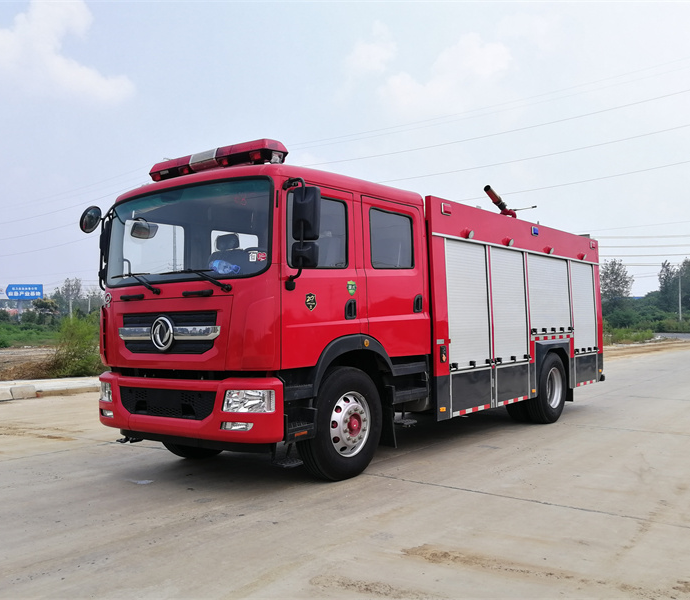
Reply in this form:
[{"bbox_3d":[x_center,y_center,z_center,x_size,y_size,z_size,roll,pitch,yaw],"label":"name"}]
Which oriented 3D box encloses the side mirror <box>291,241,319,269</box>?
[{"bbox_3d":[-0.298,-0.340,4.714,0.190,0.200,0.100,-4,-4,40],"label":"side mirror"}]

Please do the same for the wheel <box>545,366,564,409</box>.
[{"bbox_3d":[2.944,1.236,8.966,0.200,0.595,0.595,-4,-4,40],"label":"wheel"}]

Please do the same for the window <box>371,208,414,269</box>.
[{"bbox_3d":[0.450,-0.566,6.082,0.040,0.570,0.700,-4,-4,40],"label":"window"}]

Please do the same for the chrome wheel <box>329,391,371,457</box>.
[{"bbox_3d":[0.013,1.117,5.580,0.180,0.595,0.595,-4,-4,40],"label":"chrome wheel"}]

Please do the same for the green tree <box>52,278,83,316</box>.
[{"bbox_3d":[-42.248,1.599,95.000,5.200,9.700,5.200,0,-3,-24],"label":"green tree"}]

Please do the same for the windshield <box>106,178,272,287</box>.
[{"bbox_3d":[-1.495,-0.544,5.572,2.200,0.770,0.270,-4,-4,40],"label":"windshield"}]

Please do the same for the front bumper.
[{"bbox_3d":[-1.480,0.909,5.495,2.360,0.510,0.380,-4,-4,40],"label":"front bumper"}]

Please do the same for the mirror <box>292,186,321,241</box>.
[{"bbox_3d":[-0.291,-0.650,4.719,0.200,0.410,0.100,-4,-4,40],"label":"mirror"}]

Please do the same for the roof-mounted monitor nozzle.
[{"bbox_3d":[2.572,-1.583,10.318,0.250,0.450,0.950,-4,-4,40],"label":"roof-mounted monitor nozzle"}]

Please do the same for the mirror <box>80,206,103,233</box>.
[{"bbox_3d":[-2.621,-0.832,6.452,0.080,0.270,0.270,-2,-3,24],"label":"mirror"}]

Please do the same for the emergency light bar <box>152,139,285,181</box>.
[{"bbox_3d":[-1.215,-1.290,5.899,1.750,0.190,0.300,-4,-4,40],"label":"emergency light bar"}]

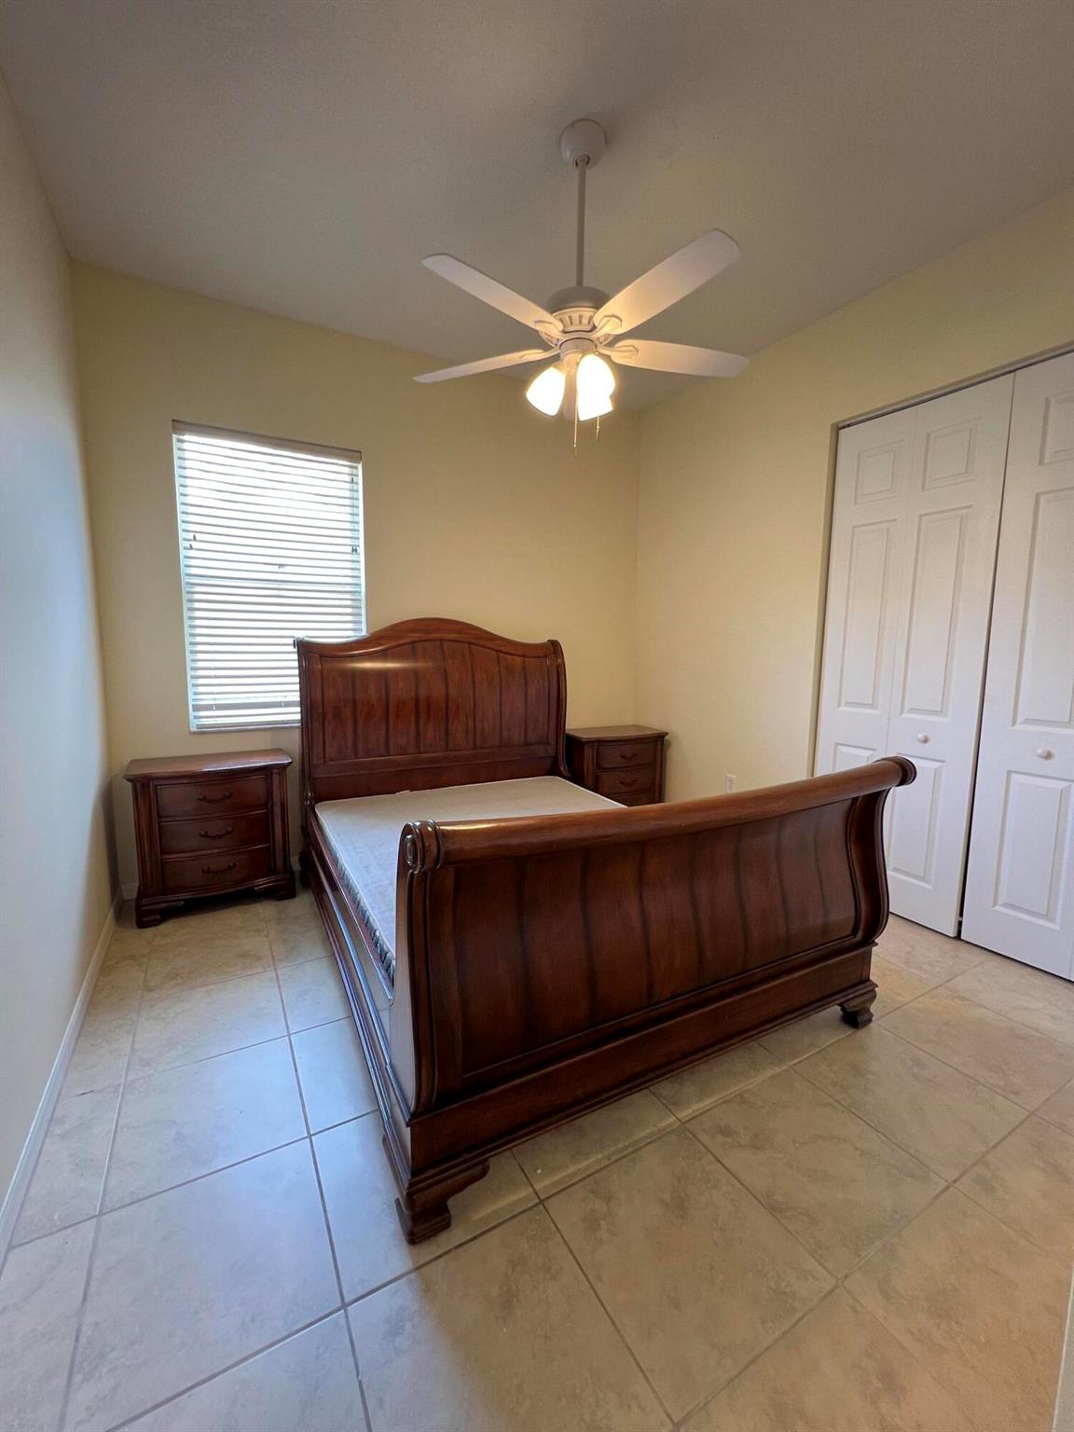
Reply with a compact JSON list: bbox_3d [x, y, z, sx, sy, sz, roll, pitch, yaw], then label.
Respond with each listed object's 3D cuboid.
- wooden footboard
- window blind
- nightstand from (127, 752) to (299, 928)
[{"bbox_3d":[0.451,0.637,1.583,1.743,0.965,0.287,-2,6,-29],"label":"wooden footboard"},{"bbox_3d":[-1.476,-0.743,3.090,0.951,1.620,0.068,-2,6,-29],"label":"window blind"},{"bbox_3d":[-1.680,0.608,2.832,0.717,0.728,0.423,-2,6,-29],"label":"nightstand"}]

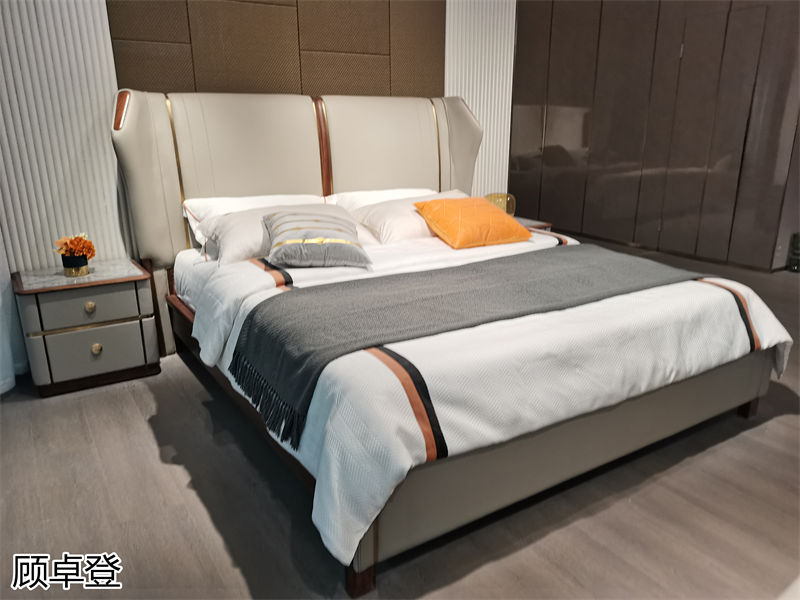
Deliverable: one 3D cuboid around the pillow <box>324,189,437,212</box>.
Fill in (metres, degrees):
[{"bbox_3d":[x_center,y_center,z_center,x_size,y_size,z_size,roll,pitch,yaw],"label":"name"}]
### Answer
[{"bbox_3d":[0.007,-0.521,3.542,0.760,0.145,0.430,-10,56,-30],"label":"pillow"}]

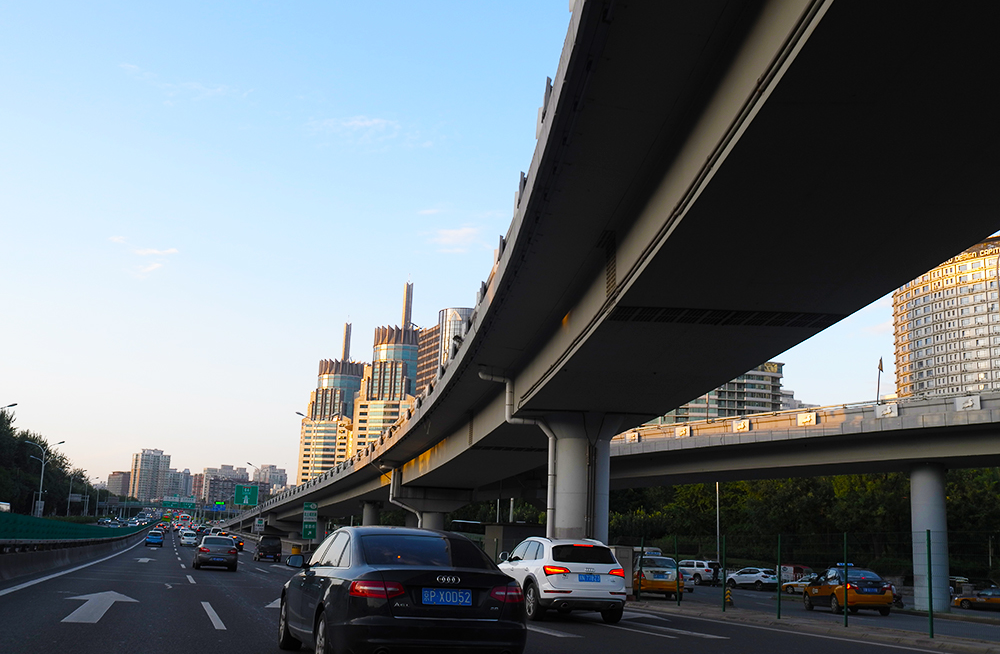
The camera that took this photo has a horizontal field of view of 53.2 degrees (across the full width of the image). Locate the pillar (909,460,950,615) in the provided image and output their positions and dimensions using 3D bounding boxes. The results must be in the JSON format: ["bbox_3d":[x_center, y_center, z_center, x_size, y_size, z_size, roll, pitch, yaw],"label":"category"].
[{"bbox_3d":[15.428,7.519,35.727,1.270,5.155,1.270,3,-12,0],"label":"pillar"}]

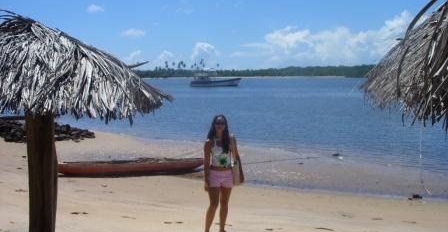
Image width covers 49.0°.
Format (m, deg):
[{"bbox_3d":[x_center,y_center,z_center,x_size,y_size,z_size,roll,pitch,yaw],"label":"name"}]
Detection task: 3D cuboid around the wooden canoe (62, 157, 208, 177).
[{"bbox_3d":[-2.474,1.345,13.160,4.125,0.447,0.680,-1,5,-6],"label":"wooden canoe"}]

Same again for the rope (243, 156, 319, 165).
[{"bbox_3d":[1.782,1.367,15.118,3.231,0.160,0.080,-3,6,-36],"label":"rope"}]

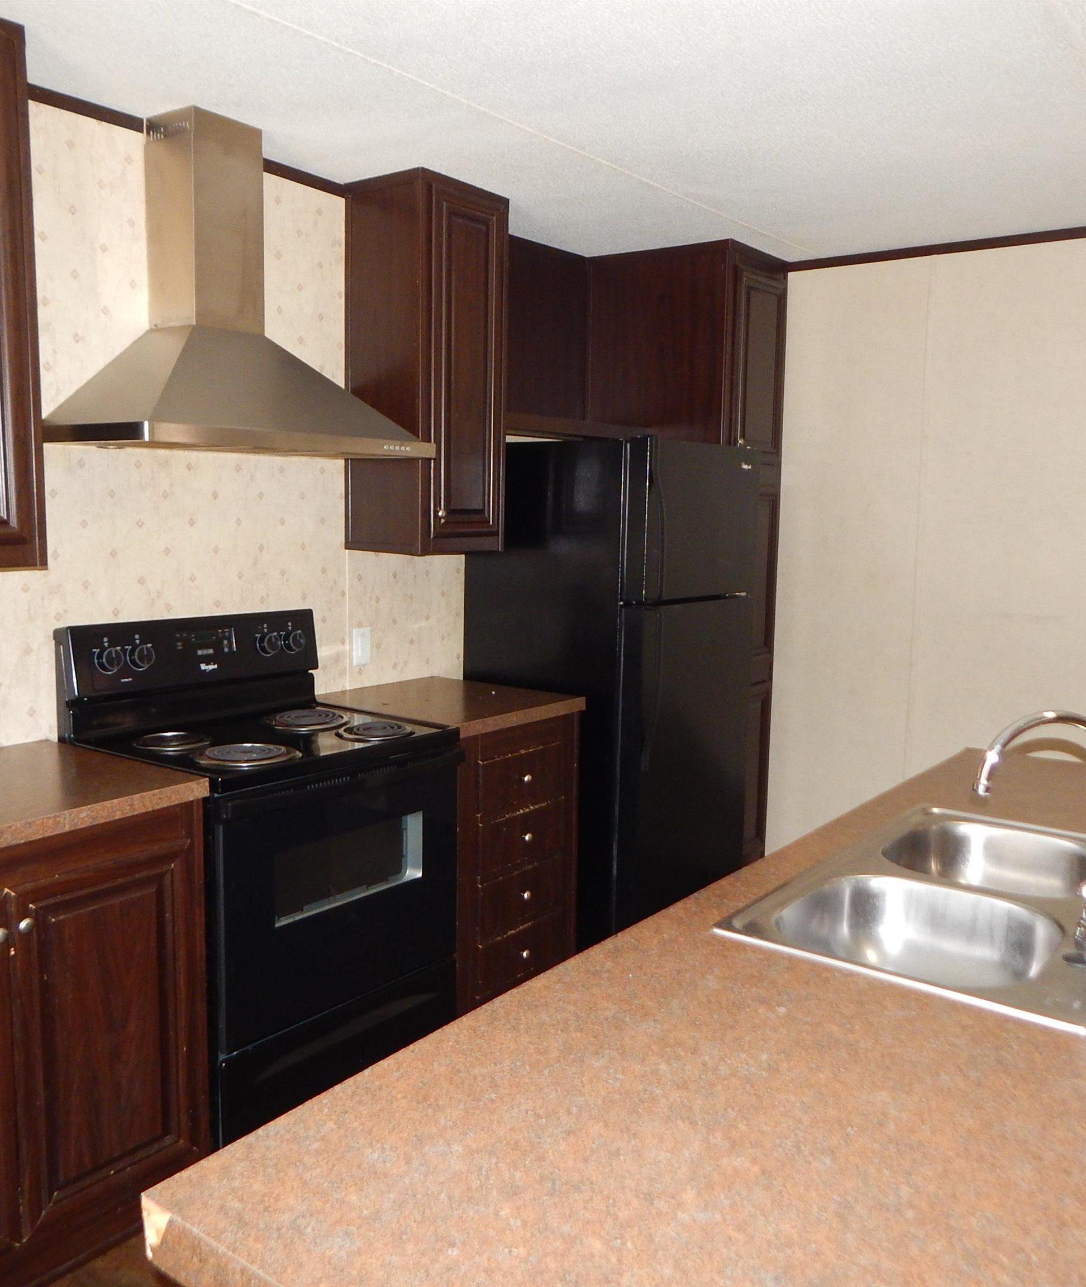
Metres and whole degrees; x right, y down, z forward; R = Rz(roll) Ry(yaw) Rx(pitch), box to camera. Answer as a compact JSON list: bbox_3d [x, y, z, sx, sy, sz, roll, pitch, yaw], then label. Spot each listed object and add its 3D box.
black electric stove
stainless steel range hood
[{"bbox_3d":[-0.674,0.545,2.751,0.670,1.180,0.757,6,9,37],"label":"black electric stove"},{"bbox_3d":[-0.723,-0.867,2.645,0.482,0.804,0.870,6,9,37],"label":"stainless steel range hood"}]

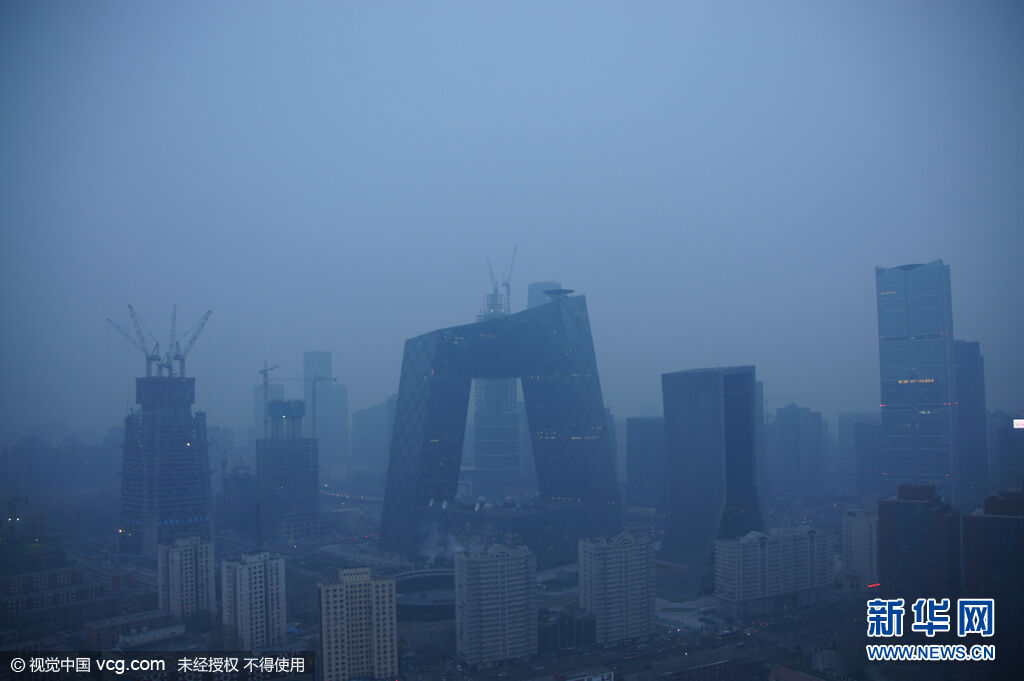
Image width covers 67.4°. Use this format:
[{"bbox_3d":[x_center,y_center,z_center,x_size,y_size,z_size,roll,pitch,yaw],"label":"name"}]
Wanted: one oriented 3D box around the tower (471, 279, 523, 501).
[{"bbox_3d":[-20.740,74.920,1097.540,48.000,296.000,48.000,0,-4,-25],"label":"tower"}]

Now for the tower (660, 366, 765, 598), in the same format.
[{"bbox_3d":[142.090,97.020,562.090,64.000,157.000,57.000,0,-4,-25],"label":"tower"}]

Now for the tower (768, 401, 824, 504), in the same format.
[{"bbox_3d":[363.870,138.740,978.040,45.000,121.000,45.000,0,-4,-25],"label":"tower"}]

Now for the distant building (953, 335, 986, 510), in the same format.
[{"bbox_3d":[478.760,94.210,810.140,35.000,188.000,36.000,-3,-4,26],"label":"distant building"}]

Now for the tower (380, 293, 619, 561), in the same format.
[{"bbox_3d":[-13.000,77.670,721.270,157.000,234.000,157.000,-5,-6,42],"label":"tower"}]

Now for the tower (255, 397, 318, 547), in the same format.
[{"bbox_3d":[-235.800,133.880,806.020,56.000,145.000,46.000,0,-4,-25],"label":"tower"}]

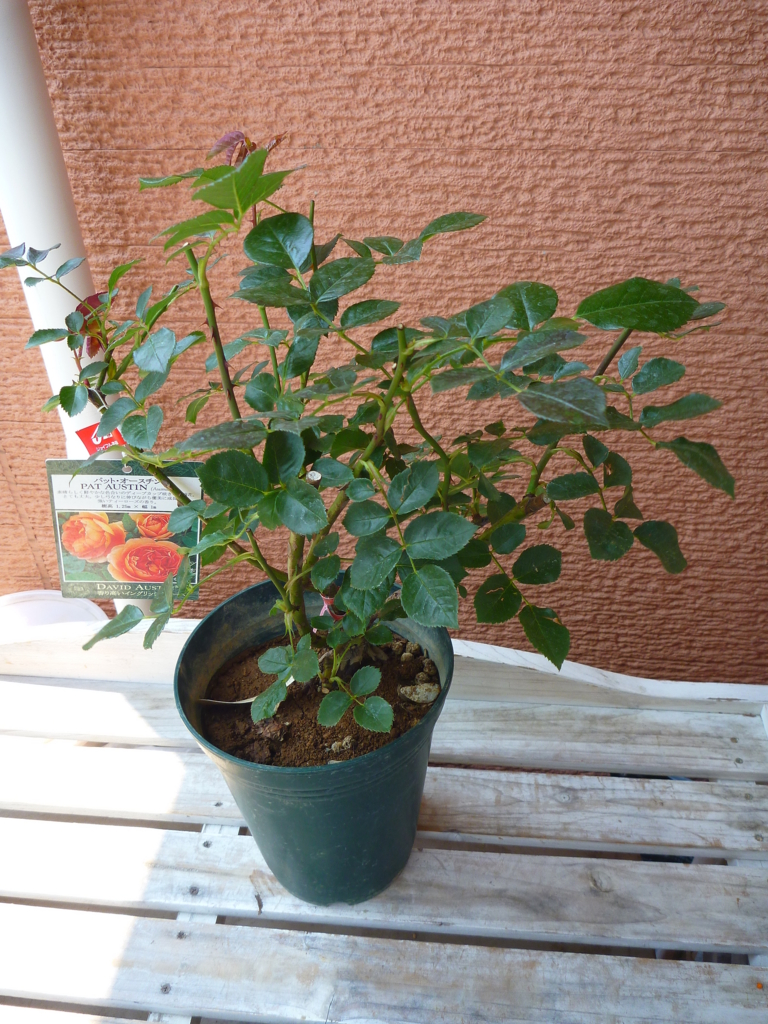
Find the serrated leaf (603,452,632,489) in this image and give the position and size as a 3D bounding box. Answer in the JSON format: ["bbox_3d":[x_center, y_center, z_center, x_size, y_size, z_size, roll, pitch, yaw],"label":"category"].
[{"bbox_3d":[0.147,-0.024,0.524,0.019,0.006,0.028,26,60,8],"label":"serrated leaf"}]

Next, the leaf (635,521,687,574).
[{"bbox_3d":[0.193,0.024,0.571,0.042,0.008,0.023,39,70,9],"label":"leaf"}]

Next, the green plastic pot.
[{"bbox_3d":[-0.041,0.181,0.613,0.185,0.207,0.185,-3,35,2],"label":"green plastic pot"}]

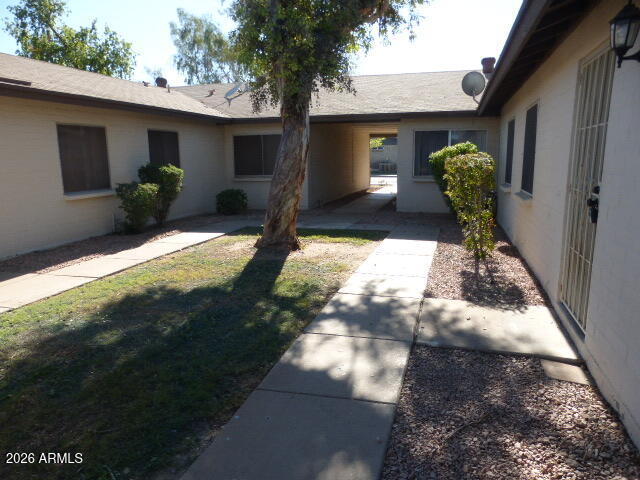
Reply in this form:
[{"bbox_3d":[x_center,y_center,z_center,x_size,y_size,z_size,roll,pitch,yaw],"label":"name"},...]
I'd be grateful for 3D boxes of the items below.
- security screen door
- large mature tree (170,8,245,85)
[{"bbox_3d":[2.124,-0.381,3.728,0.060,2.070,0.930,2,11,16],"label":"security screen door"},{"bbox_3d":[-7.655,-10.421,33.179,7.200,11.600,7.200,2,11,16],"label":"large mature tree"}]

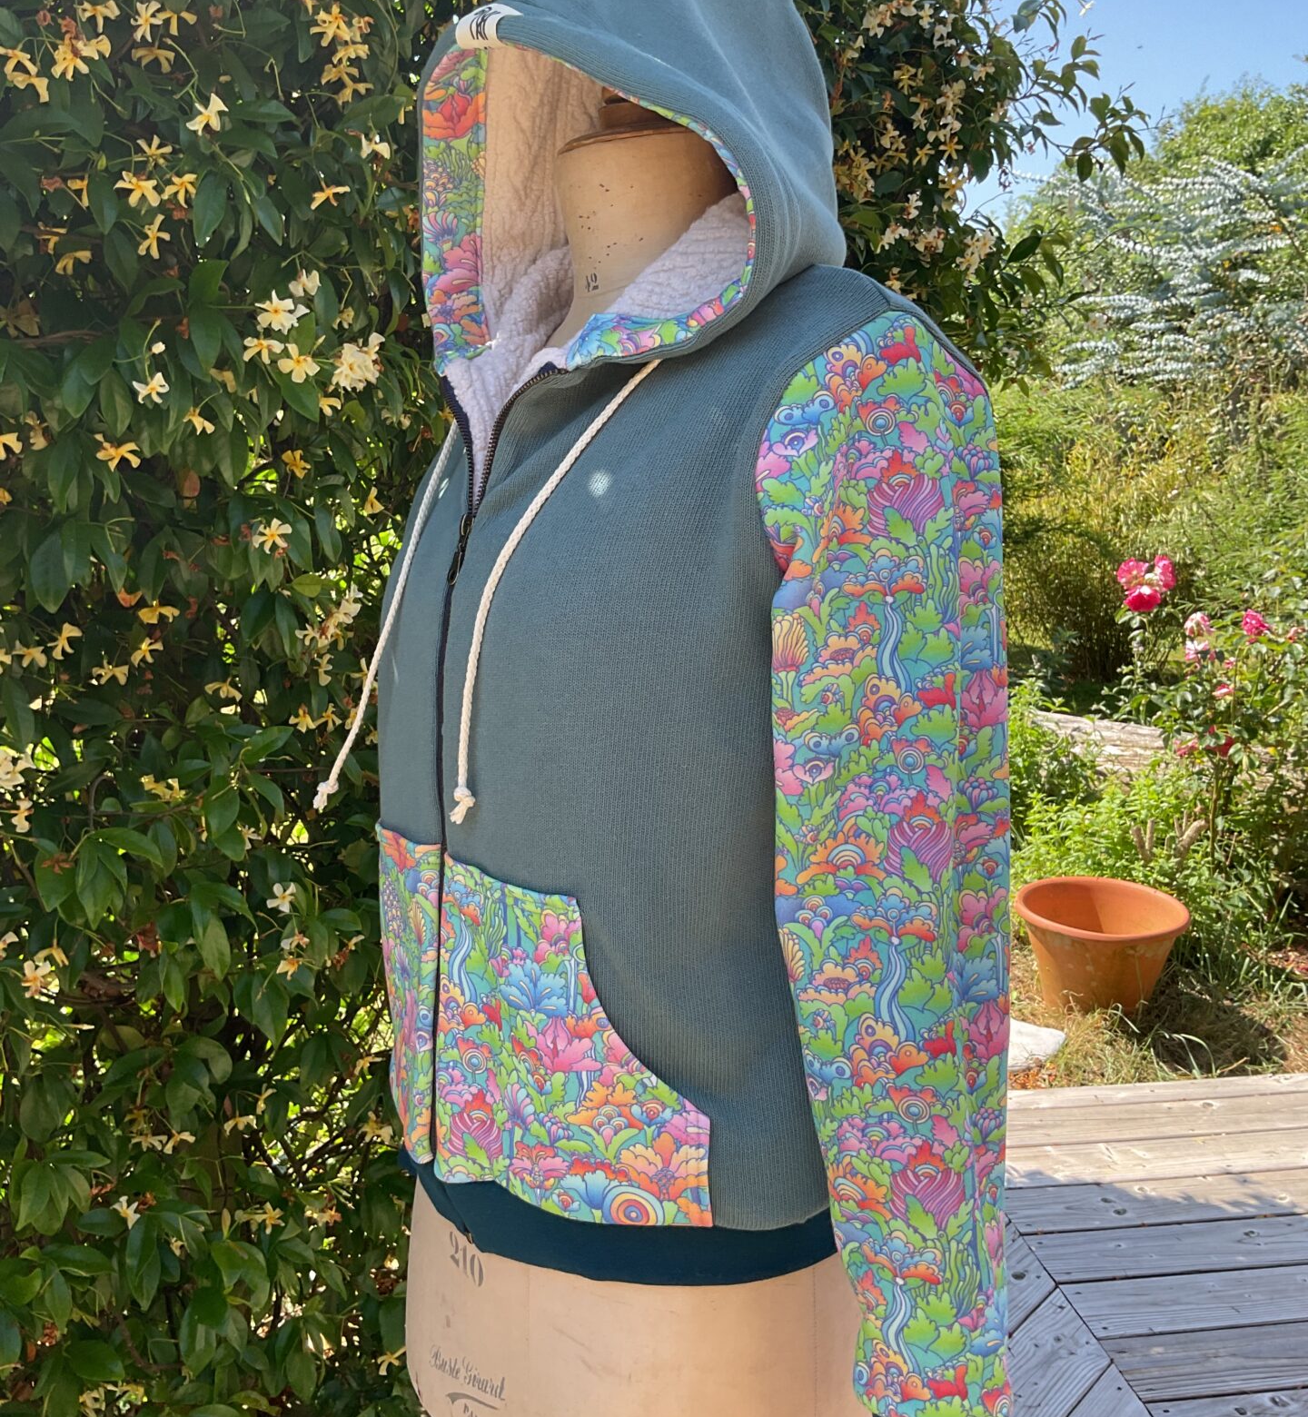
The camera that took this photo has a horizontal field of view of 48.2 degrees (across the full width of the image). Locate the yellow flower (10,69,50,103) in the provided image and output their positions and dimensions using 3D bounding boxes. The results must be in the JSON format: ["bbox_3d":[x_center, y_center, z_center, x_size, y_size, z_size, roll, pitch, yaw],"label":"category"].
[{"bbox_3d":[-0.457,-0.456,1.070,0.028,0.024,0.020,-2,19,-13],"label":"yellow flower"}]

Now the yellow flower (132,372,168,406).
[{"bbox_3d":[-0.403,-0.255,1.169,0.027,0.029,0.019,-3,10,-18],"label":"yellow flower"}]

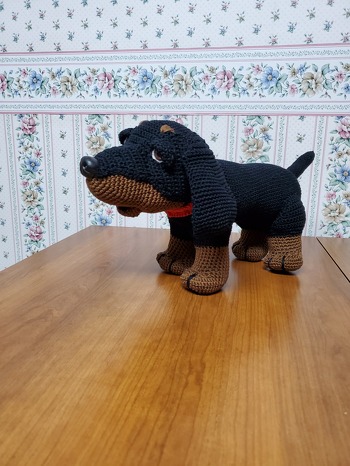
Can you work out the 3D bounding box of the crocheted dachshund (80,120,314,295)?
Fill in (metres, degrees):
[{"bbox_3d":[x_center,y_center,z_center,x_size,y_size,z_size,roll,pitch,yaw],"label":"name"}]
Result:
[{"bbox_3d":[0.064,-0.046,0.518,0.407,0.219,0.146,-7,15,-31],"label":"crocheted dachshund"}]

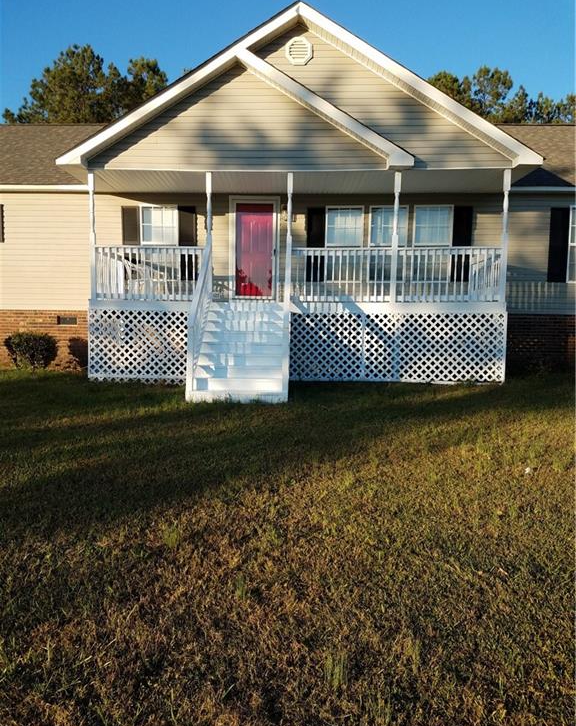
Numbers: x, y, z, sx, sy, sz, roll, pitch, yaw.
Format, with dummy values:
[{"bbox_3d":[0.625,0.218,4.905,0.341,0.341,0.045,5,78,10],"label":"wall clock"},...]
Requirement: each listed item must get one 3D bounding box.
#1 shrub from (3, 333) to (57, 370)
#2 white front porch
[{"bbox_3d":[-5.050,-0.210,11.350,1.060,0.800,1.000,0,5,1],"label":"shrub"},{"bbox_3d":[0.170,-1.480,9.980,7.350,3.720,3.900,0,5,1],"label":"white front porch"}]

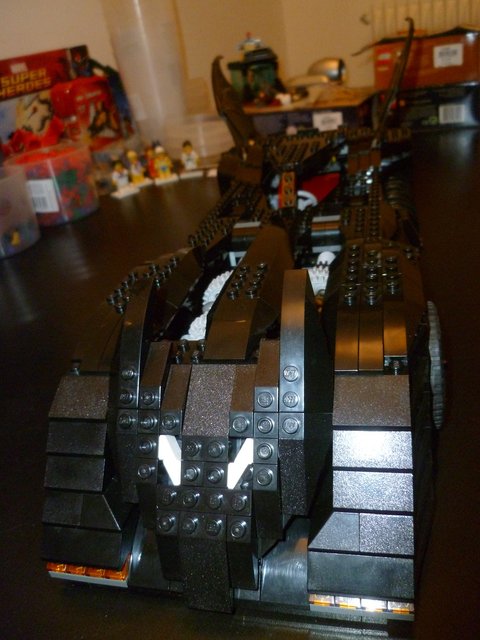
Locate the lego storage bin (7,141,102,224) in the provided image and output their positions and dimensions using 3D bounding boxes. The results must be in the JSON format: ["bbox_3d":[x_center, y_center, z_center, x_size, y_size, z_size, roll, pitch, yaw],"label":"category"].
[{"bbox_3d":[-0.225,-0.166,0.630,0.099,0.073,0.099,-11,30,-6],"label":"lego storage bin"}]

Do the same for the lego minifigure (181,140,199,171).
[{"bbox_3d":[-0.071,-0.230,0.729,0.025,0.042,0.016,-9,30,-2],"label":"lego minifigure"}]

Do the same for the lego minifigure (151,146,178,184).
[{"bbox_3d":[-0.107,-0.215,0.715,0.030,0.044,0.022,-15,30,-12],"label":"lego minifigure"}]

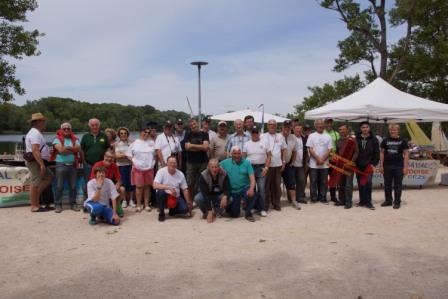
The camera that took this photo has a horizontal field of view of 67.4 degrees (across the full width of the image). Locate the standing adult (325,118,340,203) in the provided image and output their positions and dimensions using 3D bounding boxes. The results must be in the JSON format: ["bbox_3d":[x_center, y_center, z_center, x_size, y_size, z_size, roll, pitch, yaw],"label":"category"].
[{"bbox_3d":[2.248,0.214,7.129,0.520,1.800,0.380,1,4,11],"label":"standing adult"}]

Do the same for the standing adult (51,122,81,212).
[{"bbox_3d":[-3.062,0.349,6.542,0.540,1.724,0.380,-1,3,-11],"label":"standing adult"}]

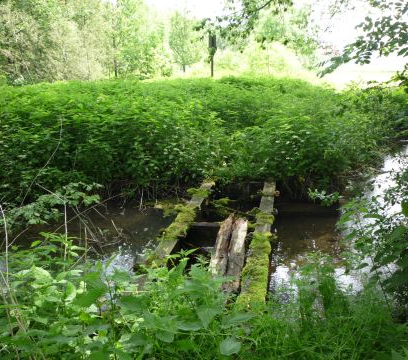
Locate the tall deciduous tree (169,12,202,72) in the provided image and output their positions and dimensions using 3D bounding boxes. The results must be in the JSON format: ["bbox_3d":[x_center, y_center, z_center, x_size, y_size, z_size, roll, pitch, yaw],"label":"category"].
[{"bbox_3d":[-1.433,-10.612,34.370,2.700,4.600,2.600,-1,14,-2],"label":"tall deciduous tree"}]

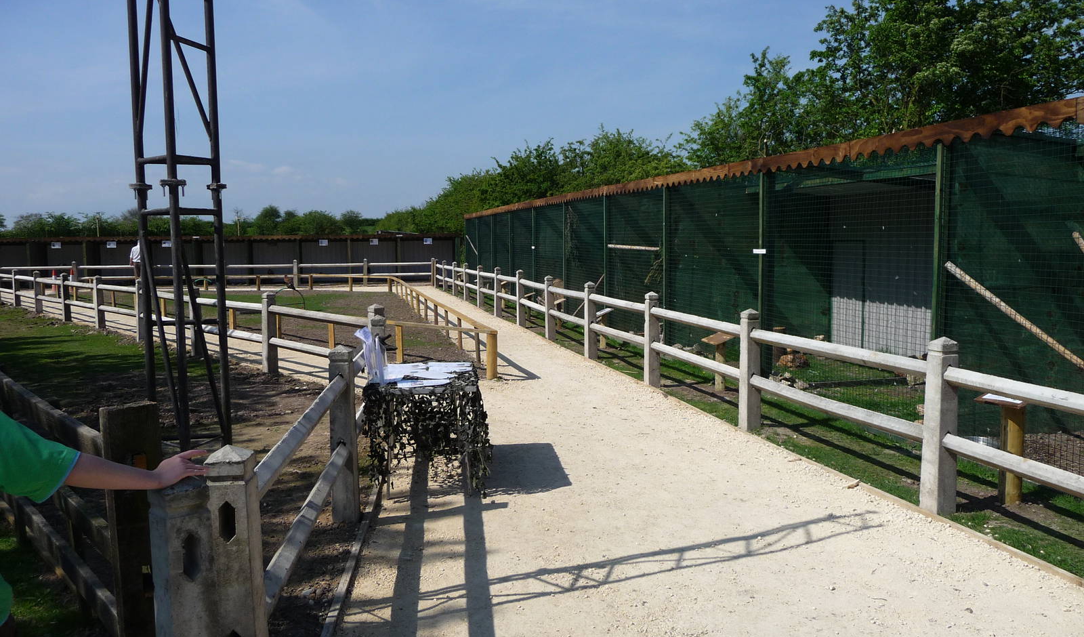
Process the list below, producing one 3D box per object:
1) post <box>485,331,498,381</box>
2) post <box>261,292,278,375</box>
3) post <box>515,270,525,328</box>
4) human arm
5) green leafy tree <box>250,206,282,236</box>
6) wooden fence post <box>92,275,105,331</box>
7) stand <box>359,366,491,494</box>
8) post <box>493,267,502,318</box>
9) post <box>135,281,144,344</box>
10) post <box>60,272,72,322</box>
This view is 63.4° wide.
[{"bbox_3d":[-0.613,0.451,10.754,0.135,0.600,0.135,-2,5,-13],"label":"post"},{"bbox_3d":[-3.540,0.193,11.400,0.145,1.070,0.145,-5,7,-40],"label":"post"},{"bbox_3d":[-0.414,-0.394,17.350,0.155,1.090,0.155,-2,5,-13],"label":"post"},{"bbox_3d":[-1.119,0.418,2.440,0.100,0.110,0.393,4,-4,44],"label":"human arm"},{"bbox_3d":[-21.972,-6.609,70.000,2.500,4.833,2.500,-1,5,0],"label":"green leafy tree"},{"bbox_3d":[-8.974,-0.322,17.750,0.155,1.070,0.155,-5,7,-40],"label":"wooden fence post"},{"bbox_3d":[-0.817,0.772,6.384,0.820,0.740,1.150,-1,5,-6],"label":"stand"},{"bbox_3d":[-0.971,-0.582,19.450,0.155,1.090,0.155,-2,5,-13],"label":"post"},{"bbox_3d":[-6.951,-0.132,15.200,0.155,1.080,0.155,-5,7,-40],"label":"post"},{"bbox_3d":[-10.530,-0.459,19.400,0.155,1.080,0.155,-5,7,-40],"label":"post"}]

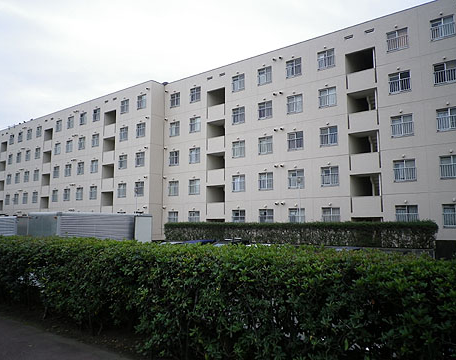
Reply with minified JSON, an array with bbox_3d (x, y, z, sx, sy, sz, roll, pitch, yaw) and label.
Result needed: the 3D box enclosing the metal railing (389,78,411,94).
[{"bbox_3d":[10.107,-5.562,22.878,1.192,0.734,0.100,-5,-8,37],"label":"metal railing"}]

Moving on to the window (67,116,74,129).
[{"bbox_3d":[-17.209,-6.284,42.413,1.179,1.227,0.150,-5,-8,37],"label":"window"}]

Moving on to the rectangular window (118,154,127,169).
[{"bbox_3d":[-9.815,-1.650,36.503,1.194,1.246,0.150,-5,-8,37],"label":"rectangular window"}]

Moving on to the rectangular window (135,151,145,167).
[{"bbox_3d":[-7.858,-1.812,34.949,1.153,1.258,0.180,-5,-8,37],"label":"rectangular window"}]

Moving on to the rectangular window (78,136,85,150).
[{"bbox_3d":[-15.416,-3.865,41.062,1.125,1.246,0.150,-5,-8,37],"label":"rectangular window"}]

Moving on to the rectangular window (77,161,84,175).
[{"bbox_3d":[-15.104,-1.182,39.924,1.179,1.265,0.150,-5,-8,37],"label":"rectangular window"}]

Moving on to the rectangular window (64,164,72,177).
[{"bbox_3d":[-17.280,-0.987,42.149,1.194,1.246,0.150,-5,-8,37],"label":"rectangular window"}]

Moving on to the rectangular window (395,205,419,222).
[{"bbox_3d":[10.233,2.060,22.241,1.179,1.227,0.150,-5,-8,37],"label":"rectangular window"}]

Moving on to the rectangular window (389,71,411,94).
[{"bbox_3d":[10.353,-5.845,23.334,1.194,1.246,0.150,-5,-8,37],"label":"rectangular window"}]

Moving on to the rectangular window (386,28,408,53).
[{"bbox_3d":[10.419,-8.541,23.827,1.210,1.258,0.180,-5,-8,37],"label":"rectangular window"}]

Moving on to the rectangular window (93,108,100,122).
[{"bbox_3d":[-13.432,-6.631,39.871,1.194,1.246,0.150,-5,-8,37],"label":"rectangular window"}]

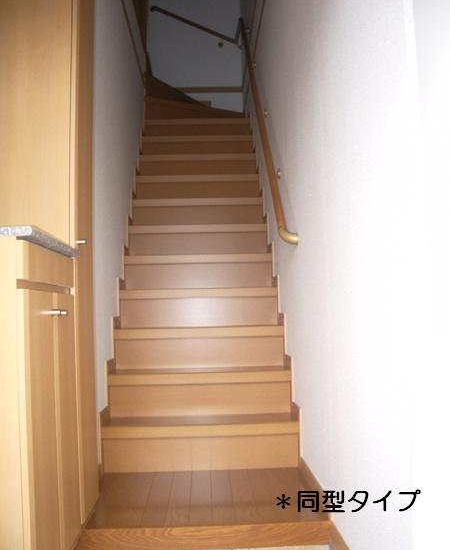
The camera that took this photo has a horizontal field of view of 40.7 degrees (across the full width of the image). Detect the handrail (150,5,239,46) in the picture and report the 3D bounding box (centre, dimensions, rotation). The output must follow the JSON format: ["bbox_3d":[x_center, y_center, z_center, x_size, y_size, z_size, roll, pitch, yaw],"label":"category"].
[{"bbox_3d":[-0.273,-2.240,5.448,0.851,0.050,0.070,21,-4,-1],"label":"handrail"}]

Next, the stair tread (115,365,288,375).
[{"bbox_3d":[-0.115,0.459,2.804,0.805,0.043,0.236,-1,-3,-2],"label":"stair tread"}]

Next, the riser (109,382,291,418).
[{"bbox_3d":[-0.110,0.550,2.724,0.805,0.151,0.022,-1,-3,-2],"label":"riser"}]

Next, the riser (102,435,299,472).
[{"bbox_3d":[-0.099,0.731,2.510,0.805,0.151,0.022,-1,-3,-2],"label":"riser"}]

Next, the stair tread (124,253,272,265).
[{"bbox_3d":[-0.148,-0.083,3.446,0.805,0.043,0.236,-1,-3,-2],"label":"stair tread"}]

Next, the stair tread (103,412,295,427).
[{"bbox_3d":[-0.104,0.640,2.590,0.805,0.043,0.236,-1,-3,-2],"label":"stair tread"}]

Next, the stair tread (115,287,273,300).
[{"bbox_3d":[-0.137,0.098,3.232,0.805,0.043,0.236,-1,-3,-2],"label":"stair tread"}]

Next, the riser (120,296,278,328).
[{"bbox_3d":[-0.132,0.189,3.152,0.805,0.151,0.022,-1,-3,-2],"label":"riser"}]

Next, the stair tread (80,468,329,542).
[{"bbox_3d":[-0.078,0.823,2.182,0.790,0.073,0.625,-1,-3,-2],"label":"stair tread"}]

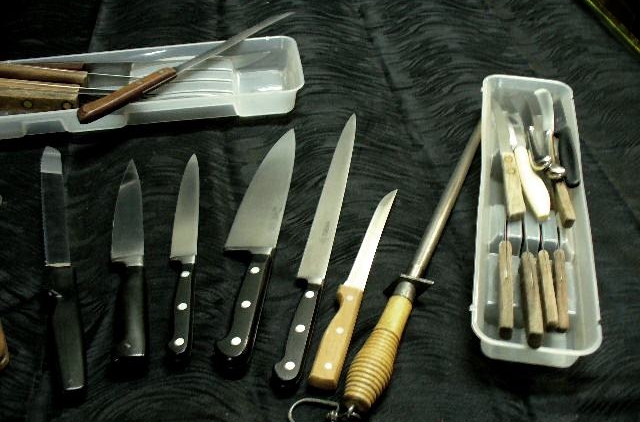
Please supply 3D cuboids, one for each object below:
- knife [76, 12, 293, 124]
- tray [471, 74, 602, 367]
[{"bbox_3d":[-0.139,-0.172,0.778,0.298,0.015,0.022,-35,57,-30],"label":"knife"},{"bbox_3d":[0.201,-0.005,0.663,0.101,0.045,0.355,8,48,7],"label":"tray"}]

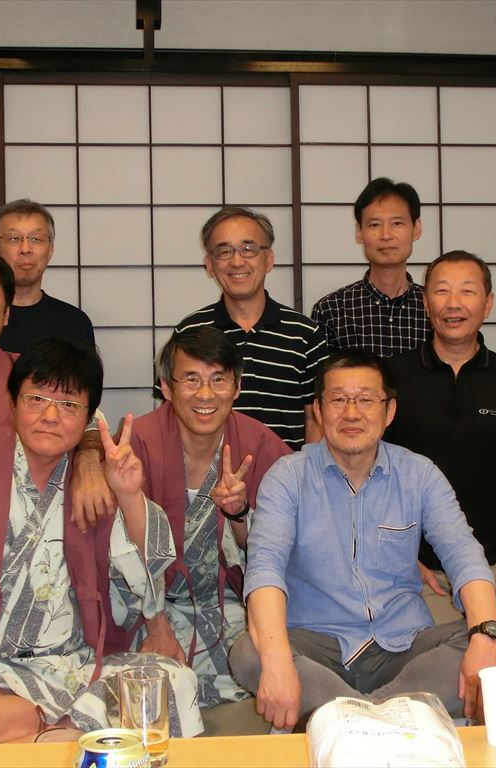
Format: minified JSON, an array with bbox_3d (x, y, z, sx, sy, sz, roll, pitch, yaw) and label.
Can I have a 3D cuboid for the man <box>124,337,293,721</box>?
[{"bbox_3d":[-0.105,0.318,2.880,0.540,0.890,0.640,-1,0,-2],"label":"man"}]

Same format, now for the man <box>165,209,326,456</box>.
[{"bbox_3d":[-0.012,0.145,3.360,0.480,1.240,0.550,-1,0,0],"label":"man"}]

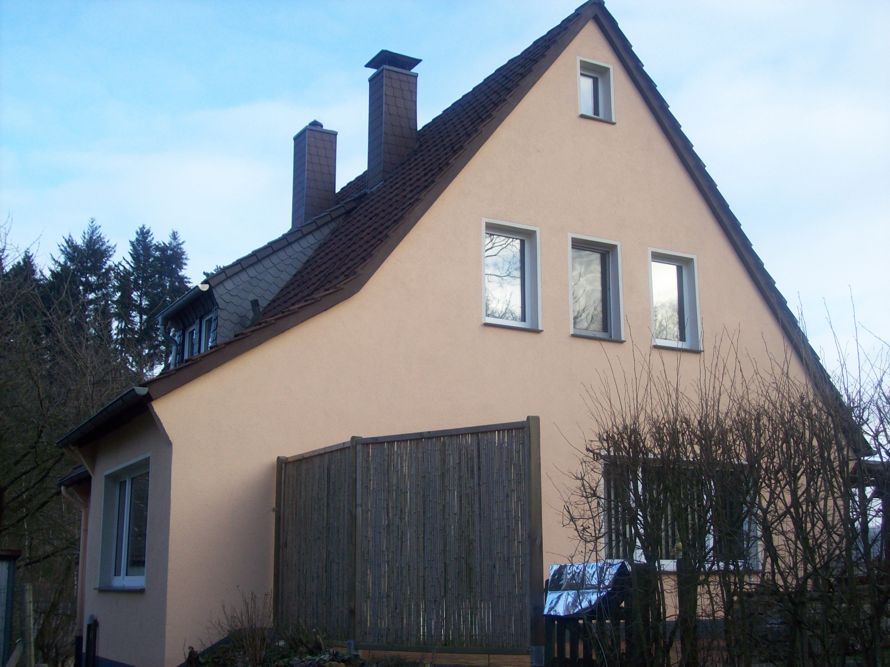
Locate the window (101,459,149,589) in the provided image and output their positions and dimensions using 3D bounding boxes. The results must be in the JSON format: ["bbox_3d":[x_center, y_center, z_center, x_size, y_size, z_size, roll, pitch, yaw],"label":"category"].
[{"bbox_3d":[-3.613,2.218,13.266,0.200,1.380,2.300,6,-15,-27],"label":"window"}]

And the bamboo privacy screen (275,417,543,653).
[{"bbox_3d":[-0.598,1.866,10.537,0.468,1.886,3.583,12,-18,-43],"label":"bamboo privacy screen"}]

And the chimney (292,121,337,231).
[{"bbox_3d":[-2.374,-2.854,21.117,0.600,2.104,0.680,6,-15,-27],"label":"chimney"}]

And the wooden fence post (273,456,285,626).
[{"bbox_3d":[-1.678,2.162,11.854,0.090,1.800,0.090,6,-15,-27],"label":"wooden fence post"}]

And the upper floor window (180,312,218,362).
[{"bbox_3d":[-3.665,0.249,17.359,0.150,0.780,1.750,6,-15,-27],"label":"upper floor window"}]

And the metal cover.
[{"bbox_3d":[1.165,2.130,9.660,0.680,0.470,0.400,-2,-13,7],"label":"metal cover"}]

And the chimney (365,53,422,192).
[{"bbox_3d":[-0.847,-3.383,18.942,0.690,2.240,0.690,6,-15,-27],"label":"chimney"}]

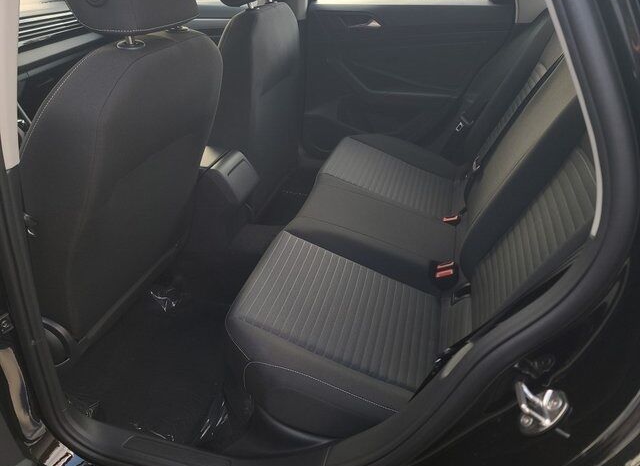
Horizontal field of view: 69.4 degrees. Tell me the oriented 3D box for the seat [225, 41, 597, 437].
[{"bbox_3d":[0.323,-0.173,1.312,0.810,0.790,1.280,8,35,12],"label":"seat"}]

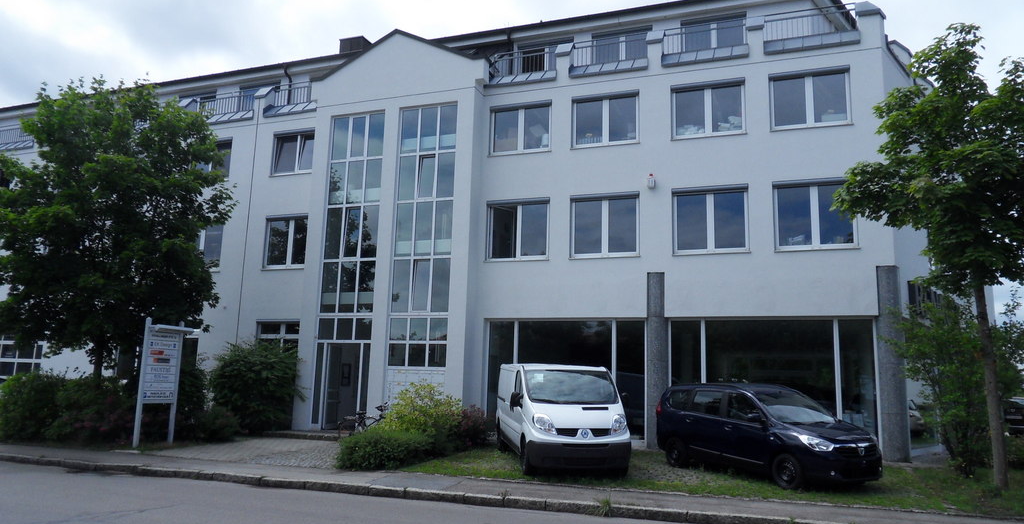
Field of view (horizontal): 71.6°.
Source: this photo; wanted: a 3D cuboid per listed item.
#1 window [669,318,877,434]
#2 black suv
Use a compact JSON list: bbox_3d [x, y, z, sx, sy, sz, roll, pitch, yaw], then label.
[{"bbox_3d":[6.592,3.051,18.187,5.070,3.240,0.200,-2,-11,20],"label":"window"},{"bbox_3d":[4.743,3.239,13.633,1.800,1.680,4.500,6,-10,-27],"label":"black suv"}]

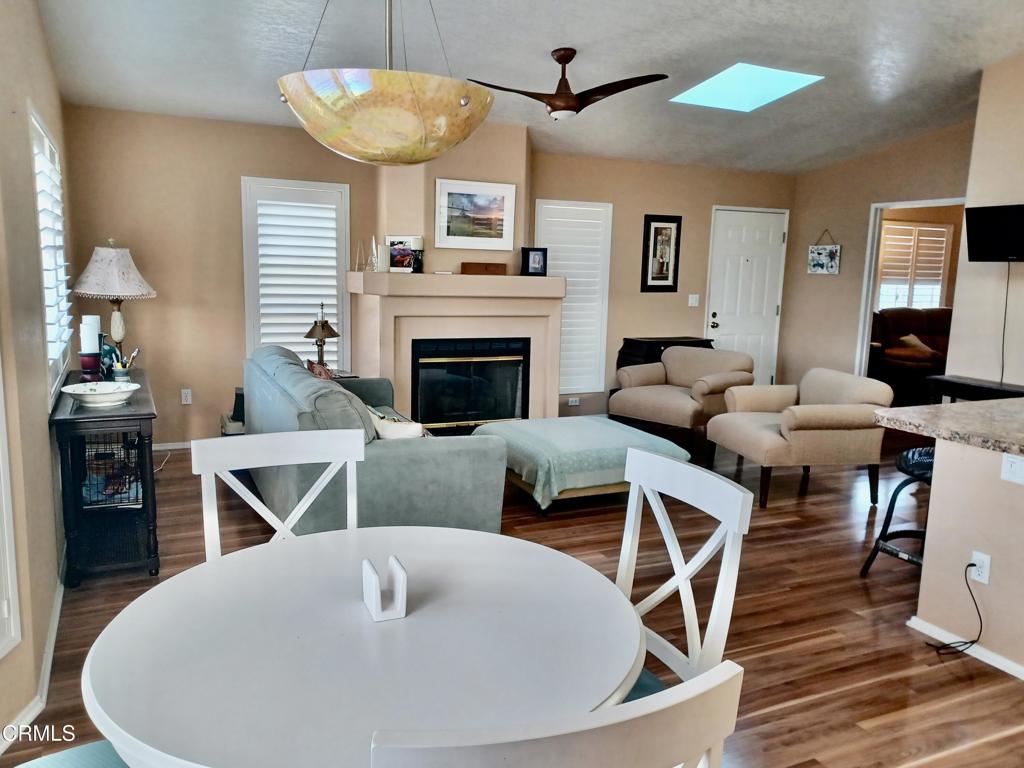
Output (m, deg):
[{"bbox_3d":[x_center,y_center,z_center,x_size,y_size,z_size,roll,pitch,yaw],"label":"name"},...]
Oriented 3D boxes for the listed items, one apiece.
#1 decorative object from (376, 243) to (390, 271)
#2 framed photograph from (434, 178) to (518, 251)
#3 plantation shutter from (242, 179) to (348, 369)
[{"bbox_3d":[-0.990,-0.965,5.734,0.091,0.206,0.085,-2,9,-24],"label":"decorative object"},{"bbox_3d":[-0.291,-1.349,5.938,0.681,0.539,0.030,-2,9,-24],"label":"framed photograph"},{"bbox_3d":[-1.667,-0.683,5.784,0.799,1.763,0.070,-2,10,-24],"label":"plantation shutter"}]

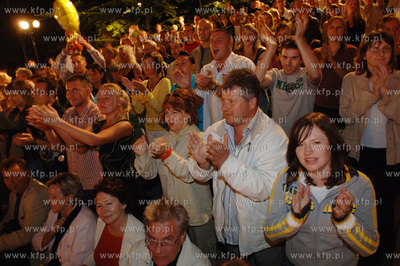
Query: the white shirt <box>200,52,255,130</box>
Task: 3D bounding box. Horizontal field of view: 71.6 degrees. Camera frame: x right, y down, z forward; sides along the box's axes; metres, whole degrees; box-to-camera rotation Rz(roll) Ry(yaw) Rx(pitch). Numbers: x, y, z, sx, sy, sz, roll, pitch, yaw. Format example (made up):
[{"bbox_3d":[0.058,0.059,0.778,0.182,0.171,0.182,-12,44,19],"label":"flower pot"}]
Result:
[{"bbox_3d":[0.235,-0.330,2.400,0.490,0.720,0.340,7,14,37],"label":"white shirt"}]

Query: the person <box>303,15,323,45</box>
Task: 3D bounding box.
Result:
[{"bbox_3d":[1.850,-1.280,4.600,0.500,1.680,0.330,2,12,21],"label":"person"}]

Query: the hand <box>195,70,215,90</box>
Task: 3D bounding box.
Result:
[{"bbox_3d":[0.034,-0.394,2.080,0.130,0.140,0.110,-10,13,-35],"label":"hand"}]

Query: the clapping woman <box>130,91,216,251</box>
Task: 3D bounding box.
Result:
[{"bbox_3d":[-0.170,0.500,1.710,0.440,1.580,0.480,-12,15,-43],"label":"clapping woman"}]

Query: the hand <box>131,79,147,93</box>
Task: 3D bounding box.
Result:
[{"bbox_3d":[-0.565,-0.437,2.550,0.120,0.140,0.100,-10,13,-35],"label":"hand"}]

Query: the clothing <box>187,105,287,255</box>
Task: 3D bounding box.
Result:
[{"bbox_3d":[0.180,0.280,1.440,0.560,0.830,0.440,8,15,41],"label":"clothing"}]

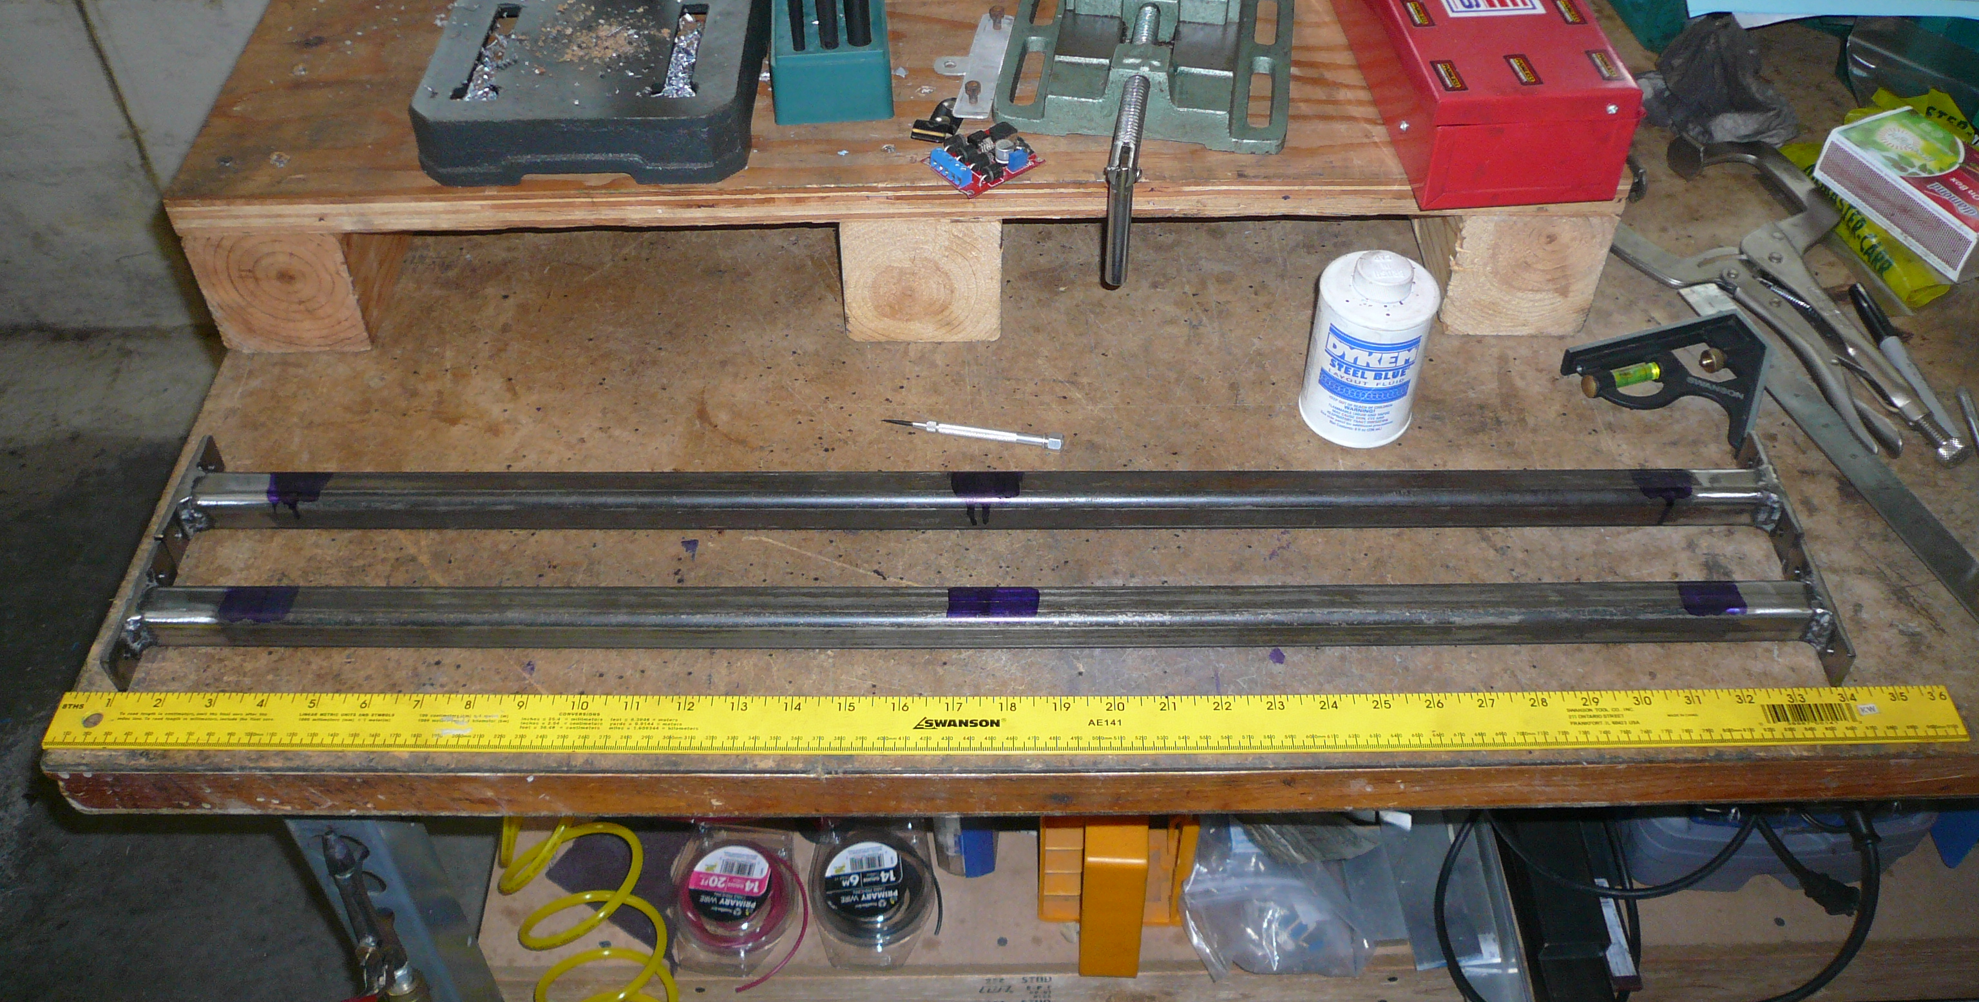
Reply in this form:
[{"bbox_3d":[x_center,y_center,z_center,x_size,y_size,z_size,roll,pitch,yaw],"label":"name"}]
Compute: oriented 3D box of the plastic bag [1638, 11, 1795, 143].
[{"bbox_3d":[0.484,-0.289,1.076,0.107,0.050,0.104,-1,48,0],"label":"plastic bag"}]

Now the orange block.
[{"bbox_3d":[0.087,0.257,1.128,0.042,0.200,0.070,-1,48,0],"label":"orange block"}]

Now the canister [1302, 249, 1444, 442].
[{"bbox_3d":[0.204,-0.086,0.860,0.061,0.102,0.061,-1,48,0],"label":"canister"}]

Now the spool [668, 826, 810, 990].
[{"bbox_3d":[-0.189,0.297,1.204,0.096,0.036,0.123,-1,48,0],"label":"spool"}]

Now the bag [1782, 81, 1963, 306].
[{"bbox_3d":[0.566,-0.206,1.006,0.109,0.042,0.203,1,48,1],"label":"bag"}]

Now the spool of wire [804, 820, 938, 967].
[{"bbox_3d":[-0.088,0.292,1.208,0.093,0.036,0.120,-1,48,0],"label":"spool of wire"}]

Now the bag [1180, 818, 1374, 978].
[{"bbox_3d":[0.206,0.279,1.195,0.130,0.068,0.140,-1,48,0],"label":"bag"}]

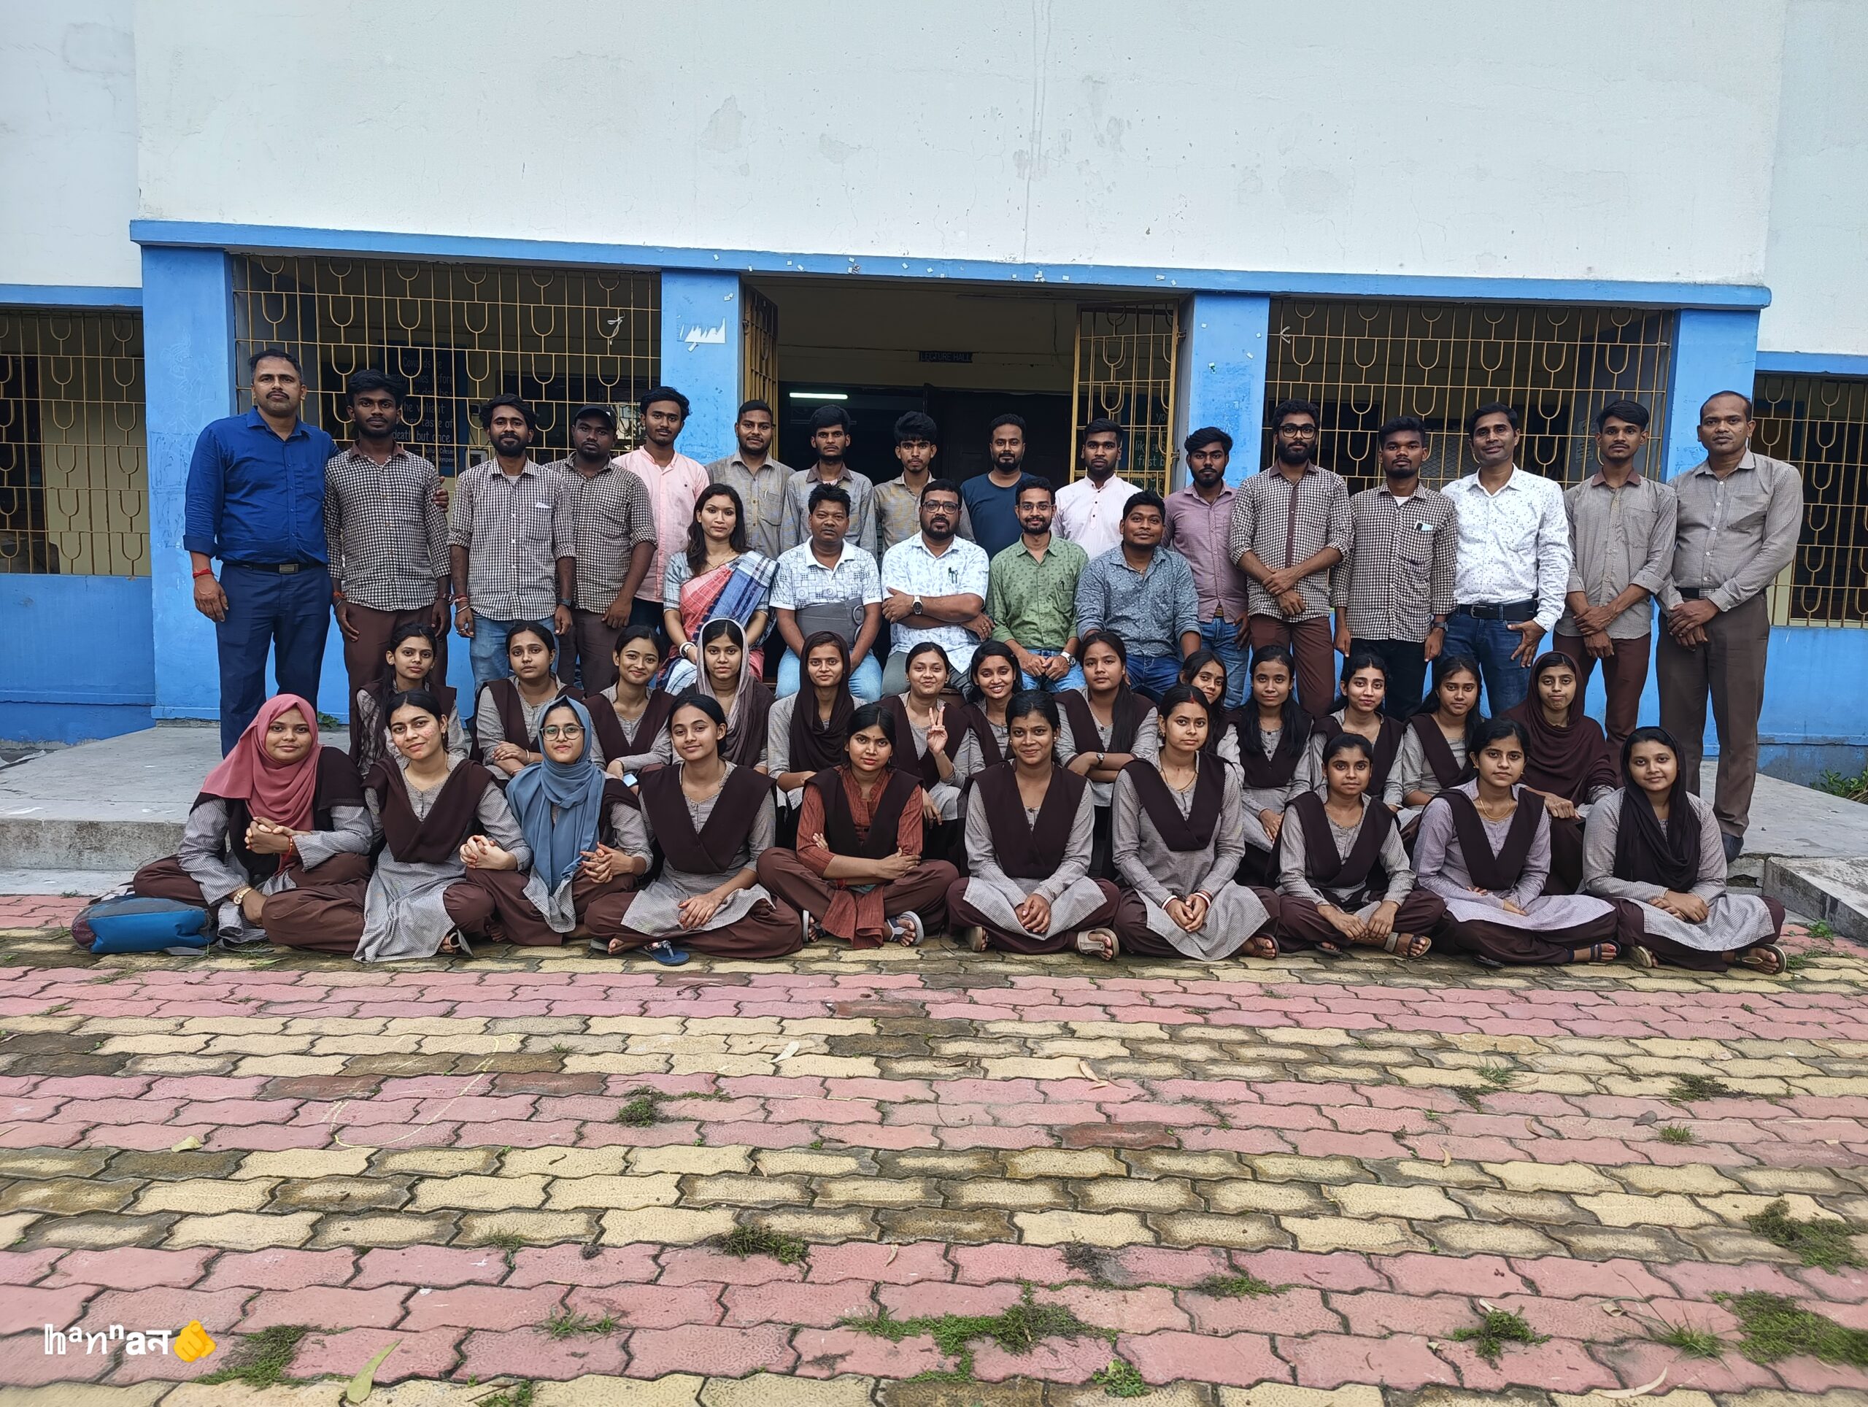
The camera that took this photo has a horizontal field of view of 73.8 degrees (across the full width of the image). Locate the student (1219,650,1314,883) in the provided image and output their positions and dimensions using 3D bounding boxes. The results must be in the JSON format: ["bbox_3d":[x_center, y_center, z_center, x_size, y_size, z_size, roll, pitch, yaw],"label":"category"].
[{"bbox_3d":[1.209,0.251,4.488,0.420,0.906,0.660,2,5,10],"label":"student"}]

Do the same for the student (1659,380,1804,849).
[{"bbox_3d":[2.867,-0.274,4.518,0.520,1.673,0.330,5,7,32],"label":"student"}]

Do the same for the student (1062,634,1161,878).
[{"bbox_3d":[0.626,0.211,4.427,0.430,0.920,0.680,2,5,6],"label":"student"}]

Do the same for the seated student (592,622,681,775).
[{"bbox_3d":[-1.054,0.187,4.368,0.420,0.885,0.680,1,5,-10],"label":"seated student"}]

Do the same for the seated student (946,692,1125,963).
[{"bbox_3d":[0.314,0.345,3.966,0.560,0.768,0.590,1,5,0],"label":"seated student"}]

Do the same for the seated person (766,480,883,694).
[{"bbox_3d":[-0.419,-0.214,4.921,0.500,1.311,0.720,1,5,-4],"label":"seated person"}]

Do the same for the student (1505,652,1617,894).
[{"bbox_3d":[2.268,0.267,4.488,0.440,0.890,0.680,4,6,20],"label":"student"}]

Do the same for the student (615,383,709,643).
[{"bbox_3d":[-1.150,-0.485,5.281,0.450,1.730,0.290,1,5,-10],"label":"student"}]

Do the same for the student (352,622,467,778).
[{"bbox_3d":[-1.890,0.167,4.490,0.460,0.902,0.620,0,6,-16],"label":"student"}]

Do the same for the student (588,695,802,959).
[{"bbox_3d":[-0.747,0.350,3.893,0.650,0.730,0.580,2,6,3],"label":"student"}]

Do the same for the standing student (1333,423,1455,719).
[{"bbox_3d":[1.840,-0.327,4.936,0.470,1.645,0.290,3,5,16],"label":"standing student"}]

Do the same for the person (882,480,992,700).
[{"bbox_3d":[0.009,-0.221,4.920,0.500,1.346,0.720,1,5,0],"label":"person"}]

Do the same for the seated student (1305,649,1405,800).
[{"bbox_3d":[1.510,0.253,4.458,0.420,0.880,0.680,3,5,14],"label":"seated student"}]

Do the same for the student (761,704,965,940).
[{"bbox_3d":[-0.243,0.357,4.023,0.630,0.718,0.560,1,6,-2],"label":"student"}]

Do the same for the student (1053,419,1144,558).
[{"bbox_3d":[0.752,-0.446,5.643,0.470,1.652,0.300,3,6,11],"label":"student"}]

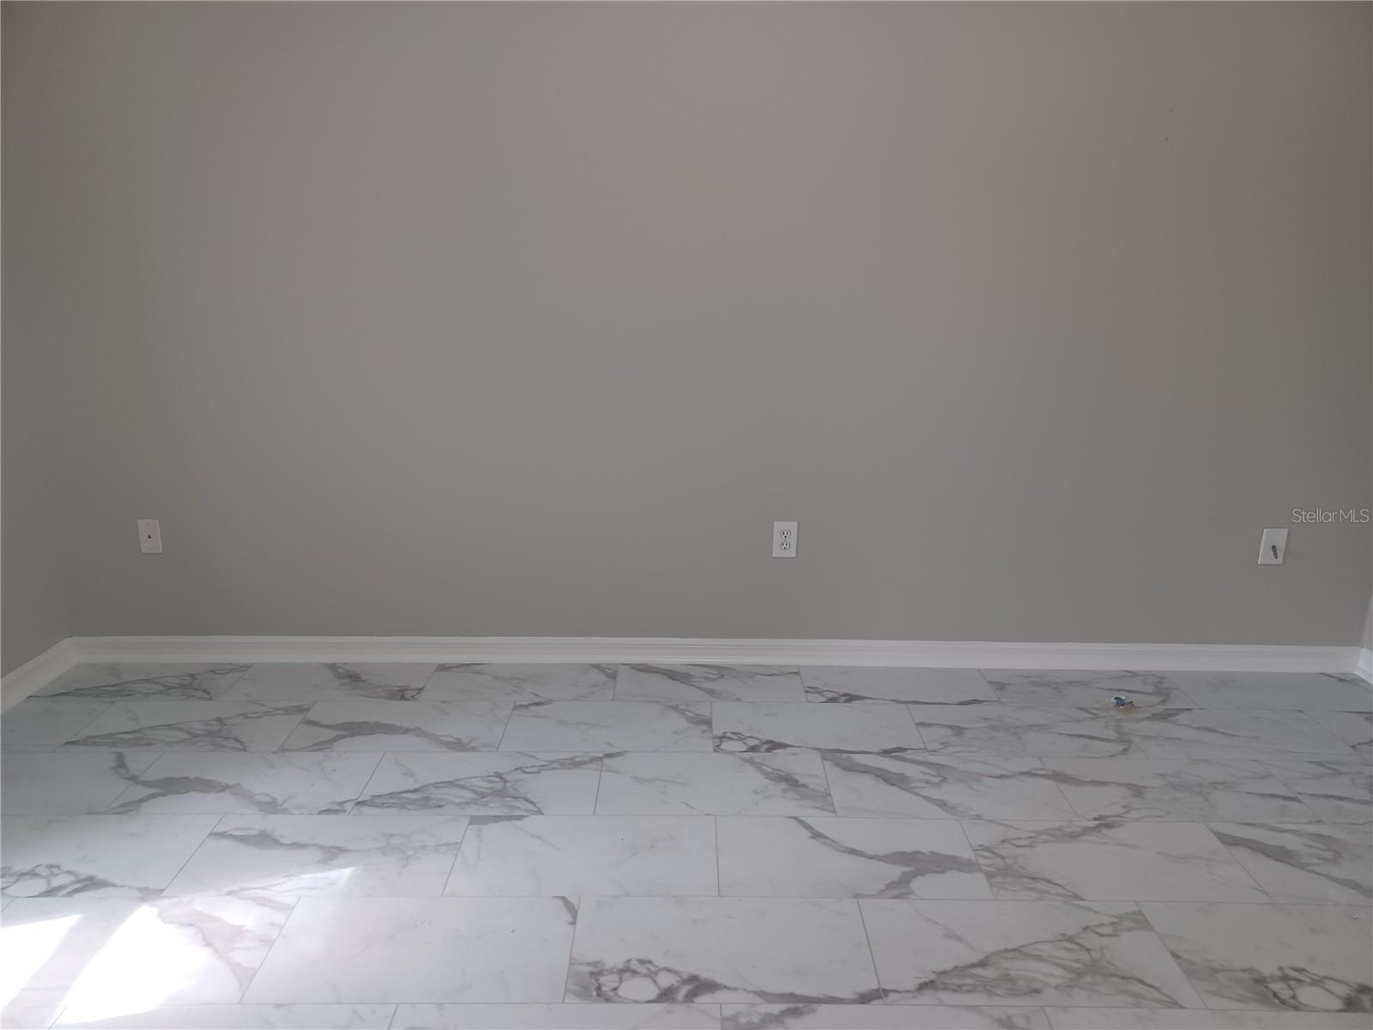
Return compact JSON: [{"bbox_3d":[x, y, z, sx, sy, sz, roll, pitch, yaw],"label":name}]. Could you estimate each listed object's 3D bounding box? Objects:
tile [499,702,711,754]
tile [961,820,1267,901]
[{"bbox_3d":[-0.225,0.626,2.927,0.610,0.010,0.305,0,16,0],"label":"tile"},{"bbox_3d":[0.988,0.812,2.329,0.610,0.010,0.305,0,16,0],"label":"tile"}]

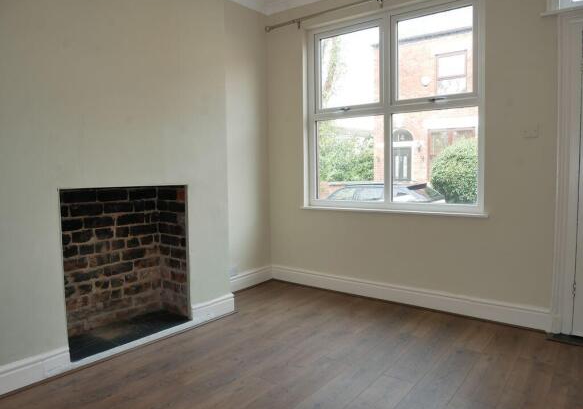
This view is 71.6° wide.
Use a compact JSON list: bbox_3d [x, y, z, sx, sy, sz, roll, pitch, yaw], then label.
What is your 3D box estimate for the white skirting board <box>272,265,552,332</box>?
[{"bbox_3d":[0.756,0.725,3.385,2.394,0.149,0.025,3,5,38],"label":"white skirting board"}]

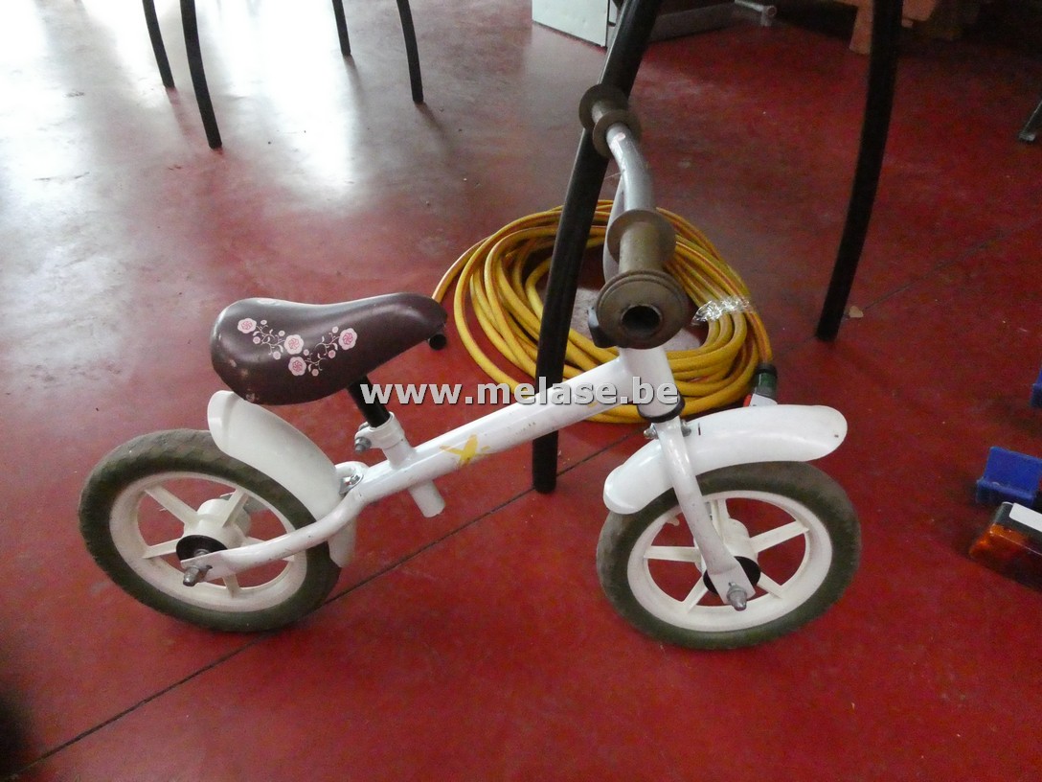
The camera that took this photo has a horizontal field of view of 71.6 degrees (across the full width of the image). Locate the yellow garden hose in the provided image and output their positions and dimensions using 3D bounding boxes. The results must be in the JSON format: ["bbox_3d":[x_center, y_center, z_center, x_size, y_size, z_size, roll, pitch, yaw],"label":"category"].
[{"bbox_3d":[0.145,-0.211,1.427,0.640,0.080,0.740,1,41,0],"label":"yellow garden hose"}]

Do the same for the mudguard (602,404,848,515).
[{"bbox_3d":[0.203,0.066,0.734,0.235,0.113,0.074,1,33,-1],"label":"mudguard"}]

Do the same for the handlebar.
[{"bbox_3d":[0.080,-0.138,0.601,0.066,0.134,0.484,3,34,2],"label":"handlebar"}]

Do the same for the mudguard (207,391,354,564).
[{"bbox_3d":[-0.243,0.095,0.762,0.126,0.211,0.078,3,34,2],"label":"mudguard"}]

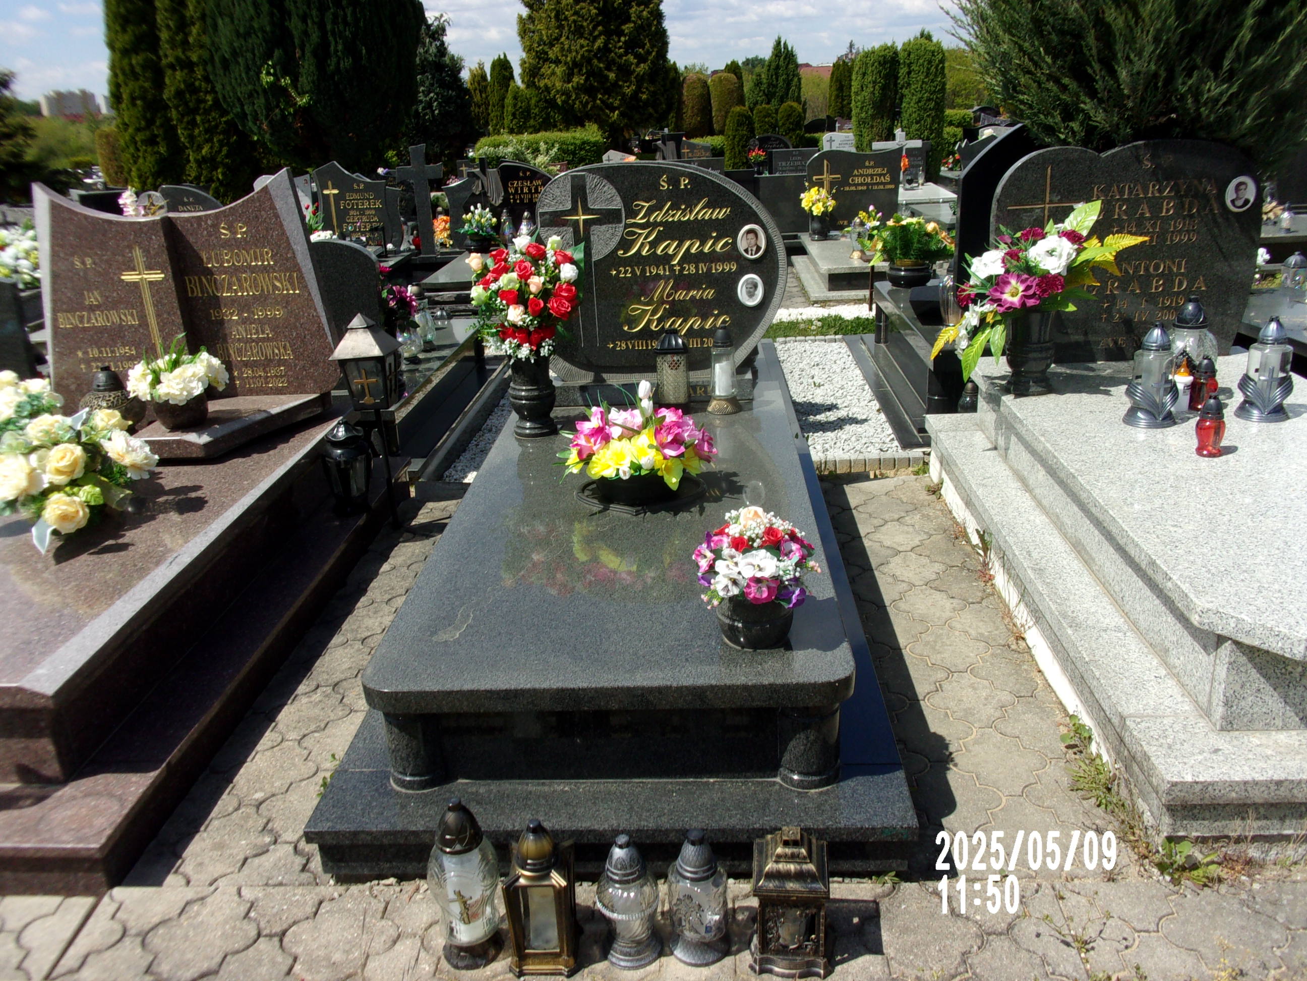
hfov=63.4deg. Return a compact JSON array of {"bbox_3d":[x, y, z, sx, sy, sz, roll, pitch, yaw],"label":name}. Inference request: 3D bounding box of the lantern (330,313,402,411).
[{"bbox_3d":[-0.949,-0.423,3.512,0.185,0.335,0.185,0,21,7],"label":"lantern"}]

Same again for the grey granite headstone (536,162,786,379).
[{"bbox_3d":[0.034,-0.691,3.362,0.774,0.676,0.090,-1,21,3],"label":"grey granite headstone"}]

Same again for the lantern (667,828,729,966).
[{"bbox_3d":[0.073,0.689,1.828,0.106,0.237,0.106,-1,21,3],"label":"lantern"}]

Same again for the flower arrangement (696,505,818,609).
[{"bbox_3d":[0.204,0.131,2.093,0.248,0.200,0.240,-1,20,3],"label":"flower arrangement"}]

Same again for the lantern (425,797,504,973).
[{"bbox_3d":[-0.303,0.623,1.704,0.118,0.294,0.118,-1,21,3],"label":"lantern"}]

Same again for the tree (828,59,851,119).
[{"bbox_3d":[4.393,-9.063,24.671,0.620,1.861,0.620,-1,21,3],"label":"tree"}]

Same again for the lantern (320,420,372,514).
[{"bbox_3d":[-1.030,-0.084,3.536,0.165,0.312,0.165,-1,20,3],"label":"lantern"}]

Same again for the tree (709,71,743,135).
[{"bbox_3d":[1.724,-8.964,25.423,0.751,2.075,0.751,-1,20,3],"label":"tree"}]

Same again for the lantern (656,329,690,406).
[{"bbox_3d":[0.064,-0.390,3.384,0.116,0.244,0.116,-1,21,3],"label":"lantern"}]

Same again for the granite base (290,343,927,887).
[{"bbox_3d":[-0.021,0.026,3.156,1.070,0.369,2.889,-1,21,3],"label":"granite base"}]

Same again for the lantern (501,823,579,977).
[{"bbox_3d":[-0.191,0.669,1.798,0.120,0.285,0.120,-1,20,3],"label":"lantern"}]

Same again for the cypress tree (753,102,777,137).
[{"bbox_3d":[1.837,-5.764,17.301,0.406,1.085,0.406,-1,21,3],"label":"cypress tree"}]

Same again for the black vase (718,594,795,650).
[{"bbox_3d":[0.186,0.223,1.943,0.143,0.102,0.143,-1,21,3],"label":"black vase"}]

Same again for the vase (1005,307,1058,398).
[{"bbox_3d":[1.175,-0.433,3.289,0.155,0.252,0.155,-1,21,3],"label":"vase"}]

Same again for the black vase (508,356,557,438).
[{"bbox_3d":[-0.367,-0.294,3.243,0.138,0.241,0.138,-1,21,3],"label":"black vase"}]

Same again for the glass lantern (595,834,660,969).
[{"bbox_3d":[-0.042,0.650,1.704,0.104,0.220,0.104,-1,21,3],"label":"glass lantern"}]

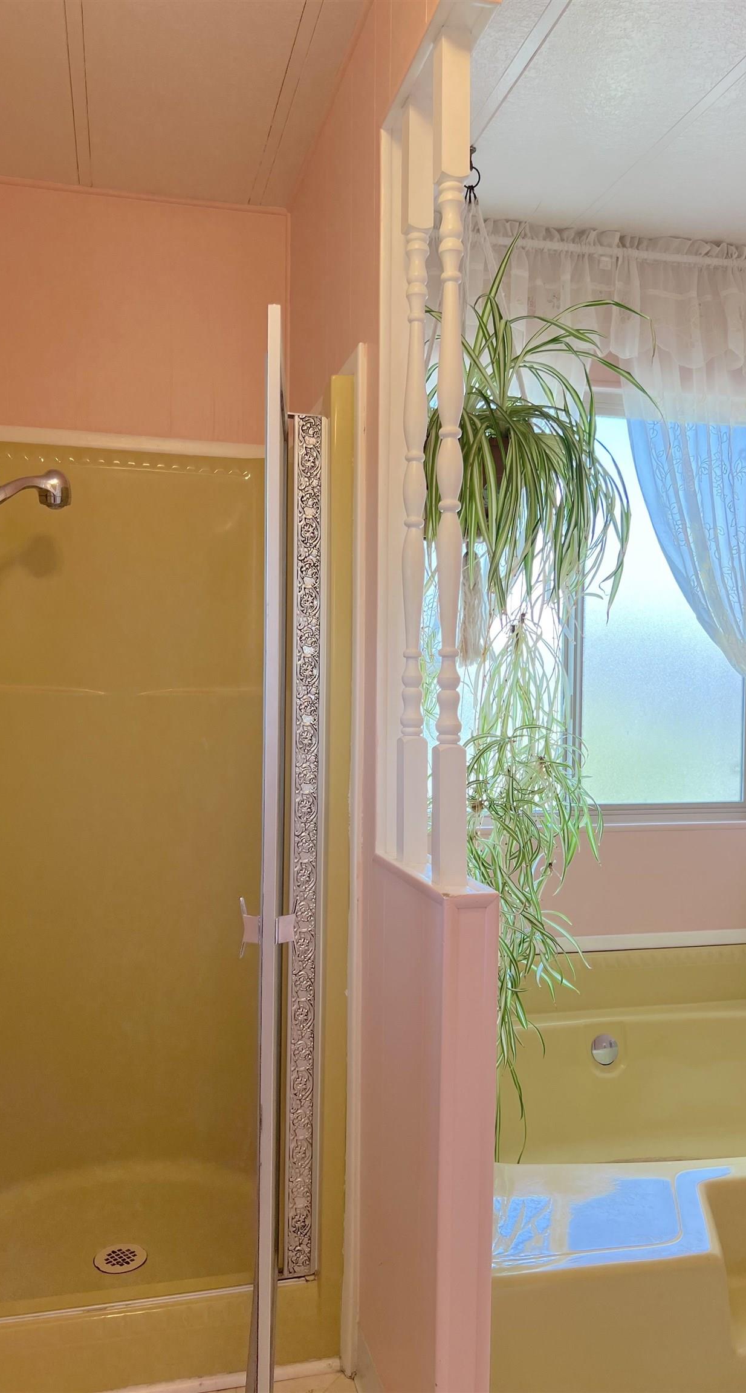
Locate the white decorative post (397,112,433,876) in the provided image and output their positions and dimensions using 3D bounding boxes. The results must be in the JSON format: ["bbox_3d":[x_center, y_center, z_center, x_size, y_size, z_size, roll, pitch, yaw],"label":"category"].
[{"bbox_3d":[0.067,-0.332,1.663,0.039,1.191,0.039,0,1,-14],"label":"white decorative post"}]

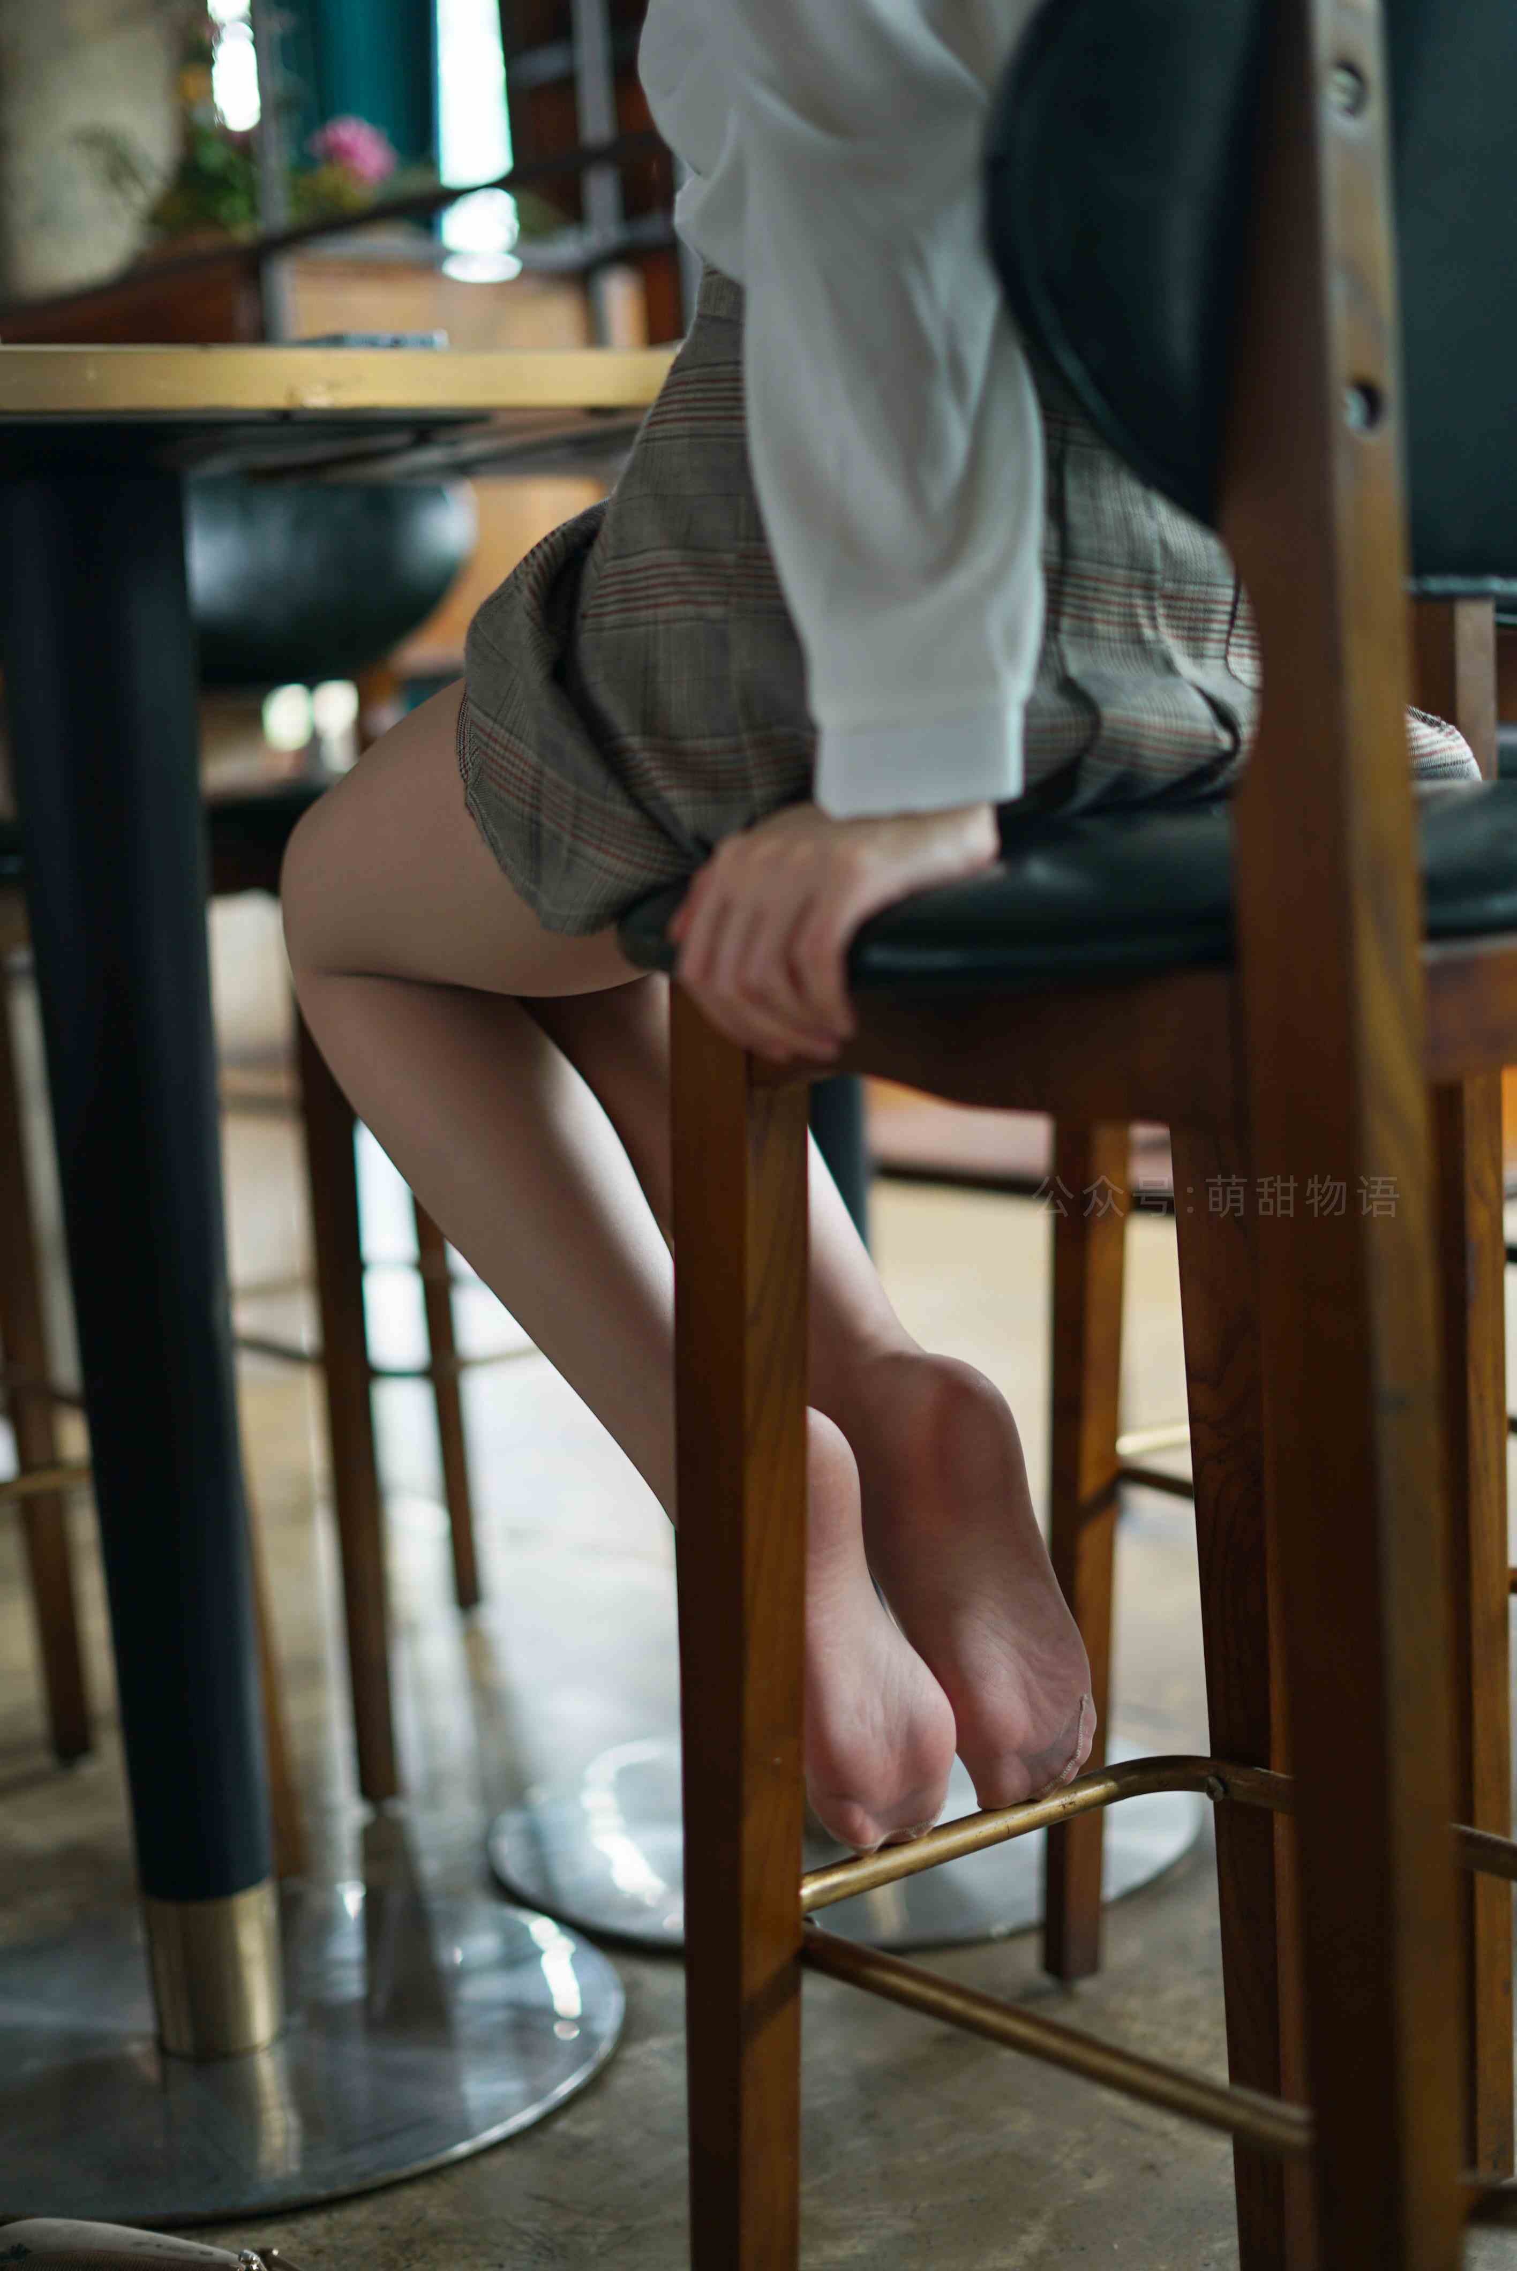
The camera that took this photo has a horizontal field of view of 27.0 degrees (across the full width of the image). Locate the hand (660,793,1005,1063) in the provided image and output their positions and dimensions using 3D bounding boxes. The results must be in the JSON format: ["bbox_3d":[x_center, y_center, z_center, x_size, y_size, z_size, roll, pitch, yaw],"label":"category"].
[{"bbox_3d":[0.025,-0.079,1.192,0.125,0.098,0.085,0,8,25],"label":"hand"}]

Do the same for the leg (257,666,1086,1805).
[{"bbox_3d":[-0.026,0.048,1.475,0.400,0.530,0.230,3,9,40],"label":"leg"}]

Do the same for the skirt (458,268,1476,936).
[{"bbox_3d":[0.081,-0.237,1.363,0.410,0.280,0.370,3,9,40],"label":"skirt"}]

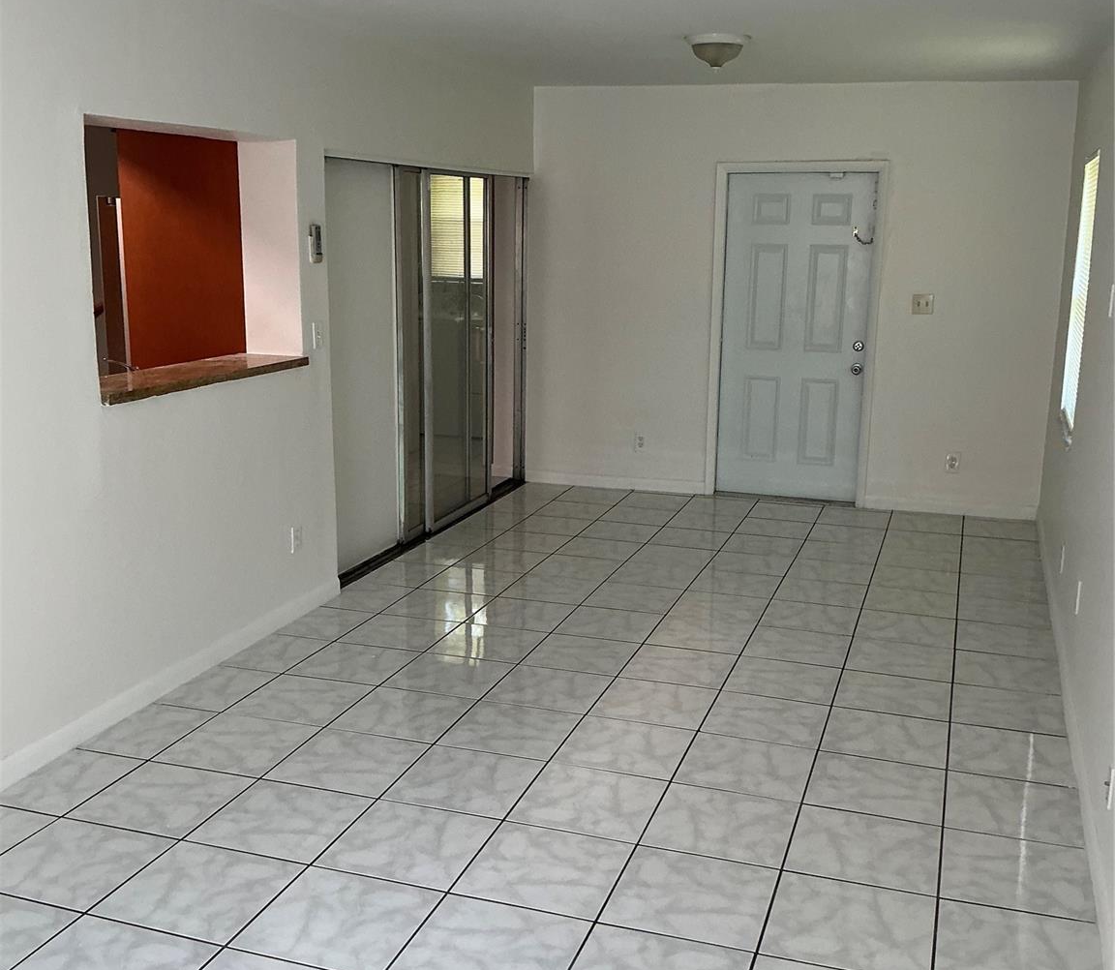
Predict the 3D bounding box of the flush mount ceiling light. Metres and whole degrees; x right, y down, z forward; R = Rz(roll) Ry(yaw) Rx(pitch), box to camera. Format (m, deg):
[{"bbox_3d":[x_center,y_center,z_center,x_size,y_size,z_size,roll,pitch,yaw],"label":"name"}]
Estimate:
[{"bbox_3d":[0.722,-1.949,5.442,0.310,0.142,0.310,4,13,18],"label":"flush mount ceiling light"}]

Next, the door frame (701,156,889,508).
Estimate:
[{"bbox_3d":[1.466,-0.923,7.501,1.020,2.102,0.113,4,13,18],"label":"door frame"}]

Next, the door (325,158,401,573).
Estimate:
[{"bbox_3d":[-0.988,-0.585,6.040,0.042,2.006,0.784,4,13,18],"label":"door"}]

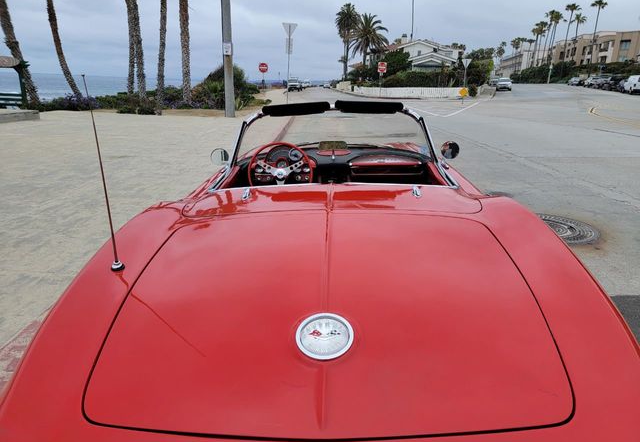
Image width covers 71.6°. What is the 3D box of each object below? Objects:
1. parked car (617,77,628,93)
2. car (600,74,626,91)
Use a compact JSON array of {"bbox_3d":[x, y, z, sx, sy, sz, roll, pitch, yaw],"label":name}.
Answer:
[{"bbox_3d":[34.764,-15.157,50.000,1.800,1.500,4.500,9,19,22],"label":"parked car"},{"bbox_3d":[35.059,-16.544,53.000,1.900,1.750,4.700,7,19,21],"label":"car"}]

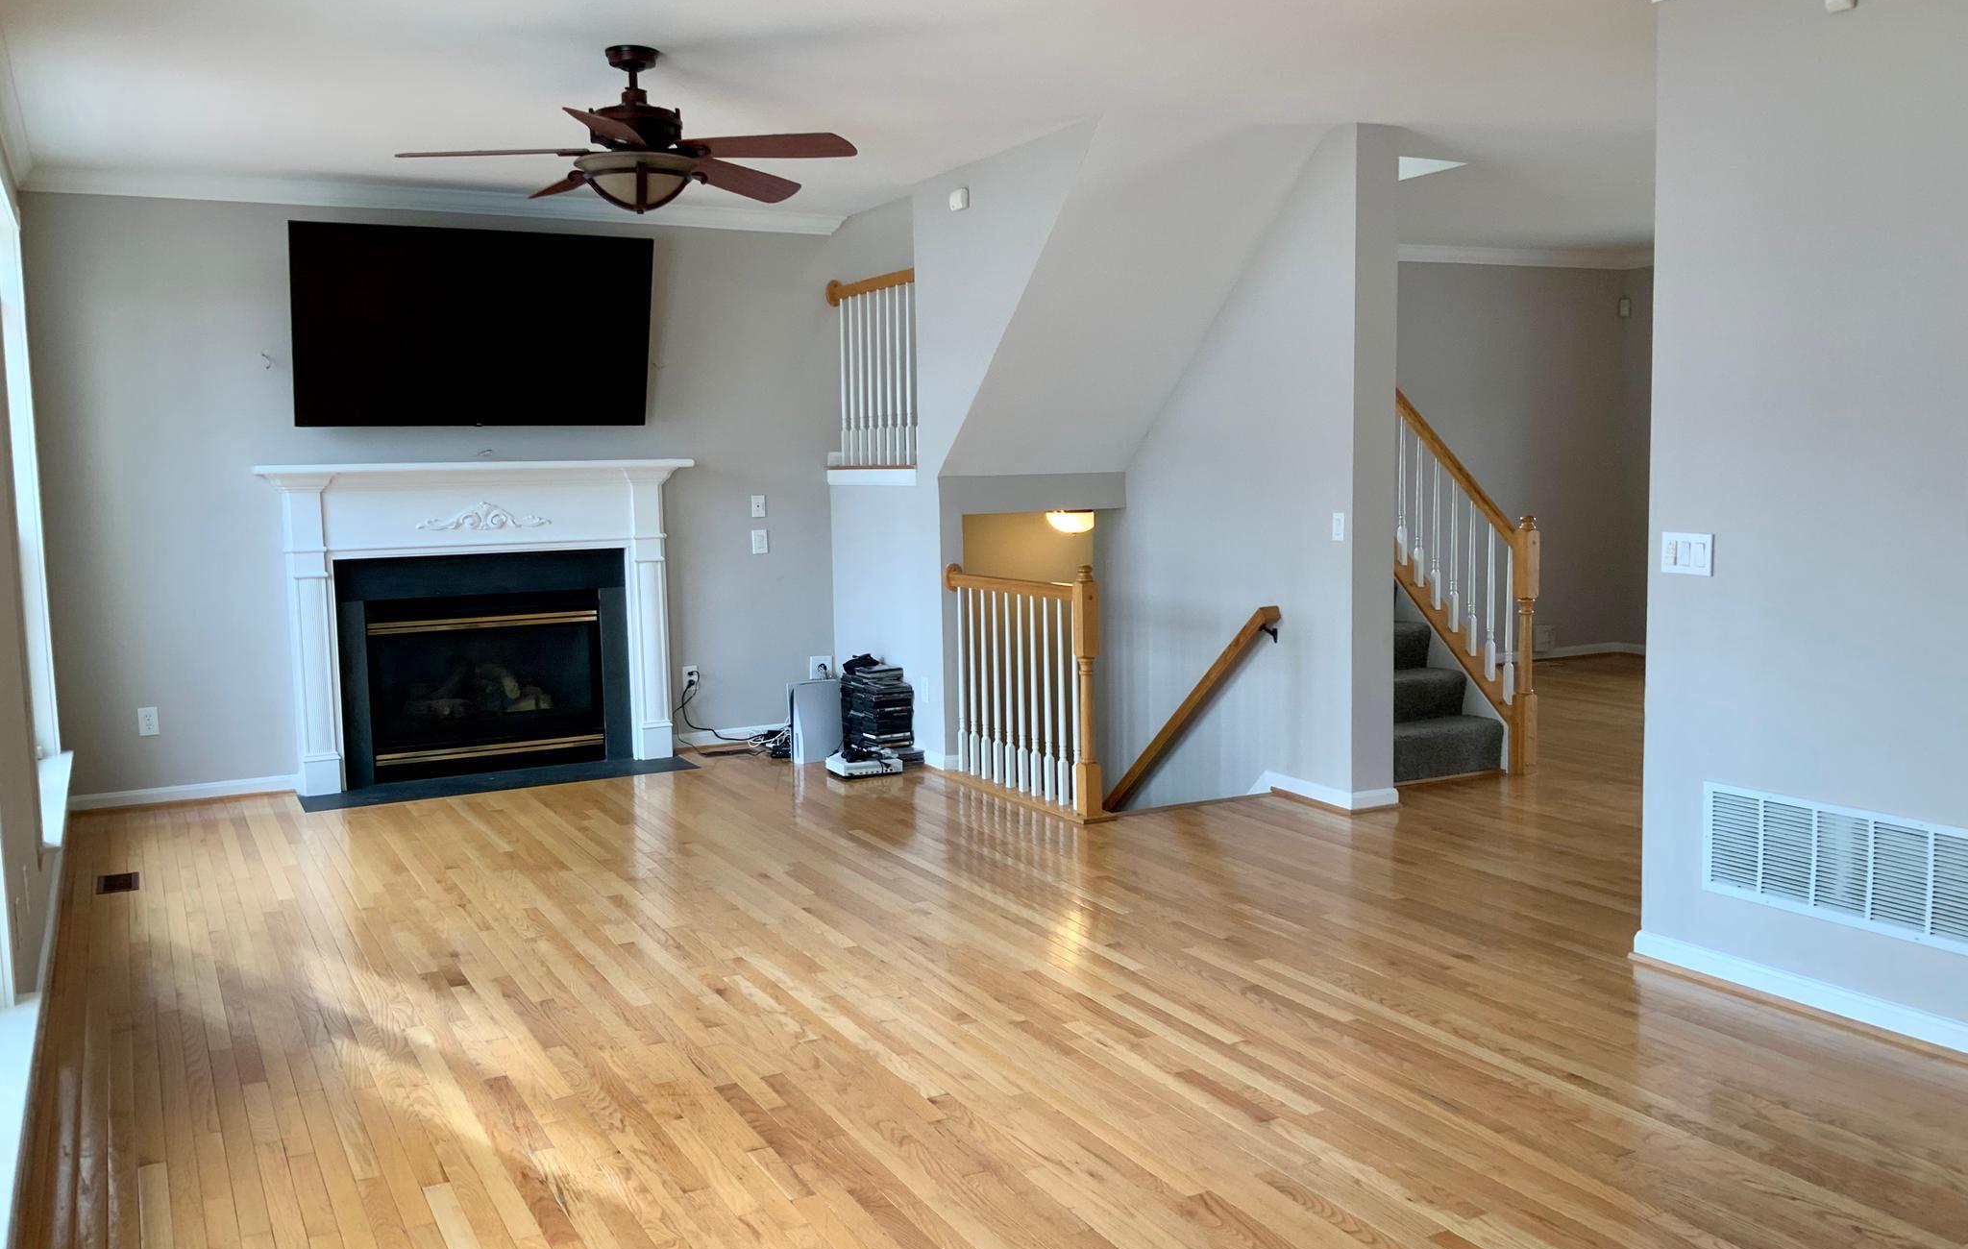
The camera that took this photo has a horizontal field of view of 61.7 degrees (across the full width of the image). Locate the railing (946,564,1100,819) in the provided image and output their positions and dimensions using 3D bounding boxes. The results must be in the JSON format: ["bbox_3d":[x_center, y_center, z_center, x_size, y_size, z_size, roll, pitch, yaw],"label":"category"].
[{"bbox_3d":[0.148,0.233,7.181,0.107,1.028,1.250,-4,6,-28],"label":"railing"}]

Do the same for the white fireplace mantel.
[{"bbox_3d":[-2.352,-0.016,7.862,1.985,1.490,0.211,-4,6,-28],"label":"white fireplace mantel"}]

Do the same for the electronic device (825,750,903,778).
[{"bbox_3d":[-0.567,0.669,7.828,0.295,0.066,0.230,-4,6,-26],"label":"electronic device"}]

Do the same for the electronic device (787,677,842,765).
[{"bbox_3d":[-0.839,0.478,8.172,0.104,0.394,0.260,3,7,40],"label":"electronic device"}]

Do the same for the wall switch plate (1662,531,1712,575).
[{"bbox_3d":[1.897,-0.190,4.457,0.008,0.114,0.160,-4,6,-28],"label":"wall switch plate"}]

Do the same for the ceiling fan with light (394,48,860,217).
[{"bbox_3d":[-1.111,-1.561,5.237,1.433,0.497,1.433,-4,6,-28],"label":"ceiling fan with light"}]

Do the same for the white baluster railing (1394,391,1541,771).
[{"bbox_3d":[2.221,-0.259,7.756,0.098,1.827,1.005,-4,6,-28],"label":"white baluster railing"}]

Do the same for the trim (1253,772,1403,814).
[{"bbox_3d":[1.444,0.696,7.040,0.281,0.084,0.696,-4,6,-28],"label":"trim"}]

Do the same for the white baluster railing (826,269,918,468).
[{"bbox_3d":[-0.539,-1.272,8.240,0.084,0.962,1.054,-4,6,-28],"label":"white baluster railing"}]

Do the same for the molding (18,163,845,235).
[{"bbox_3d":[-2.385,-1.974,7.754,3.718,0.094,0.087,-4,6,-28],"label":"molding"}]

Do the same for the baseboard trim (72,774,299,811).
[{"bbox_3d":[-3.572,0.759,7.388,0.941,0.079,0.021,-4,6,-28],"label":"baseboard trim"}]

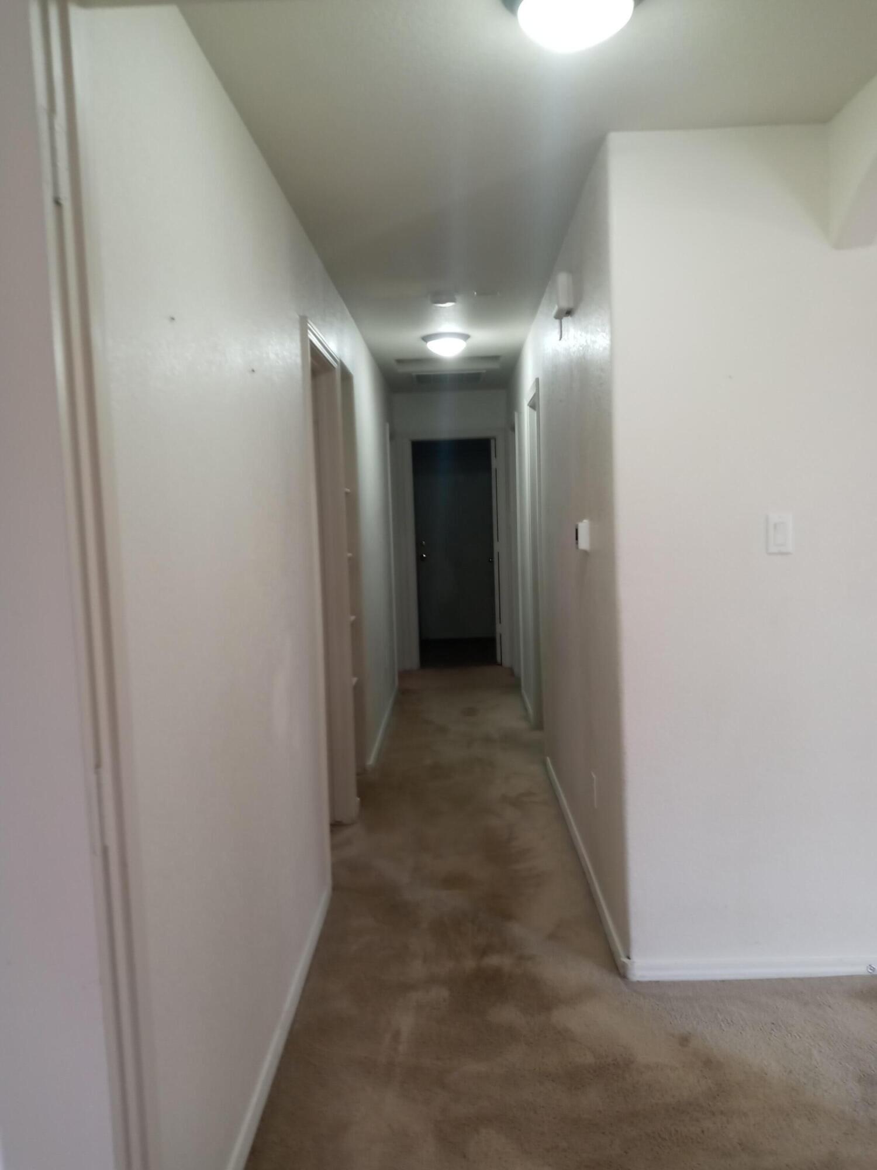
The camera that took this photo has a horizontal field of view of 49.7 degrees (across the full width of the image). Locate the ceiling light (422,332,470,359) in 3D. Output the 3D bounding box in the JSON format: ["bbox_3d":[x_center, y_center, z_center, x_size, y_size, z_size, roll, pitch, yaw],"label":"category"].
[{"bbox_3d":[0.049,-1.406,5.602,0.293,0.112,0.293,-2,5,1],"label":"ceiling light"}]

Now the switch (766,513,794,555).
[{"bbox_3d":[0.972,-0.145,2.692,0.071,0.115,0.010,-2,5,1],"label":"switch"}]

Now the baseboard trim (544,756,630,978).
[{"bbox_3d":[0.570,1.049,3.932,0.018,0.064,2.263,-2,5,1],"label":"baseboard trim"}]

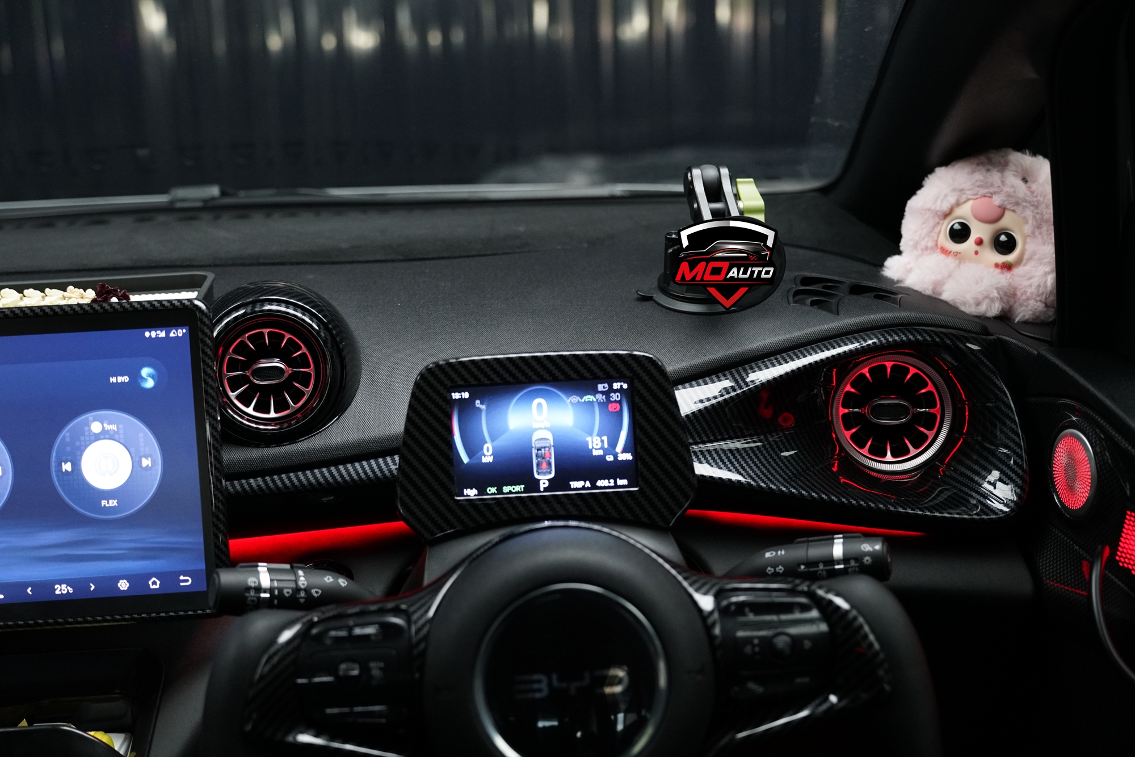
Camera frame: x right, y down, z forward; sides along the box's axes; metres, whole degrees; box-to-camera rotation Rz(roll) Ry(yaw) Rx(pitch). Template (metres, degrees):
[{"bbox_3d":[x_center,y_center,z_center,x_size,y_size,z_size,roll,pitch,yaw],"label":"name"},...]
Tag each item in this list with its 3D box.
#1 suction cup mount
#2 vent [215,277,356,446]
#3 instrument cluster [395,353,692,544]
[{"bbox_3d":[0.101,-0.099,1.020,0.099,0.093,0.083,-4,19,-6],"label":"suction cup mount"},{"bbox_3d":[-0.185,-0.009,0.927,0.101,0.101,0.065,-4,2,-5],"label":"vent"},{"bbox_3d":[-0.014,0.039,0.882,0.176,0.105,0.045,-3,-2,-2],"label":"instrument cluster"}]

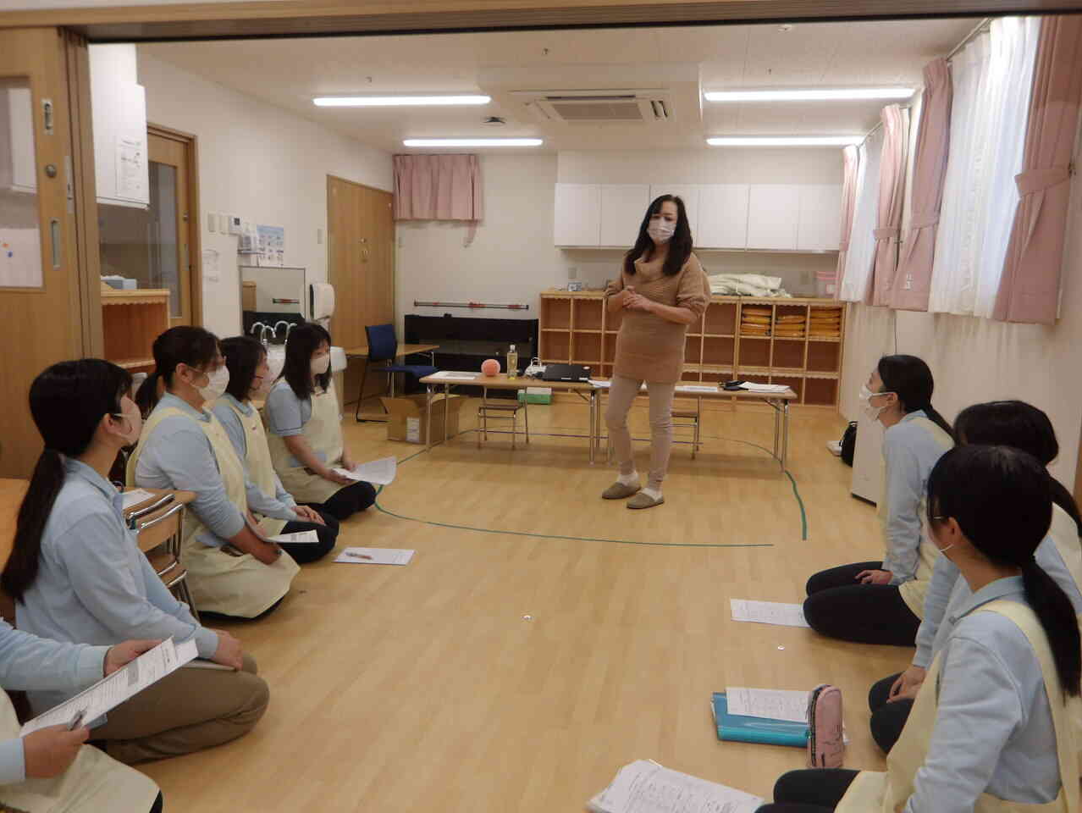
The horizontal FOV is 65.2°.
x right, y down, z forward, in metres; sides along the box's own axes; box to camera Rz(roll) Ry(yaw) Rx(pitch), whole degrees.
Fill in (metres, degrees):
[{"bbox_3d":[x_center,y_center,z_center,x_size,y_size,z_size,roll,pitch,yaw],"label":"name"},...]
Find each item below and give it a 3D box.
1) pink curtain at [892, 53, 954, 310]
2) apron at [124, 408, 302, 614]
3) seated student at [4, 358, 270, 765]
[{"bbox_3d":[2.024,-1.133,4.524,0.130,1.230,0.550,3,9,11],"label":"pink curtain"},{"bbox_3d":[-1.162,0.326,2.942,0.530,0.680,0.450,0,8,-8],"label":"apron"},{"bbox_3d":[-0.994,0.354,2.057,0.590,0.910,0.460,-2,9,-25],"label":"seated student"}]

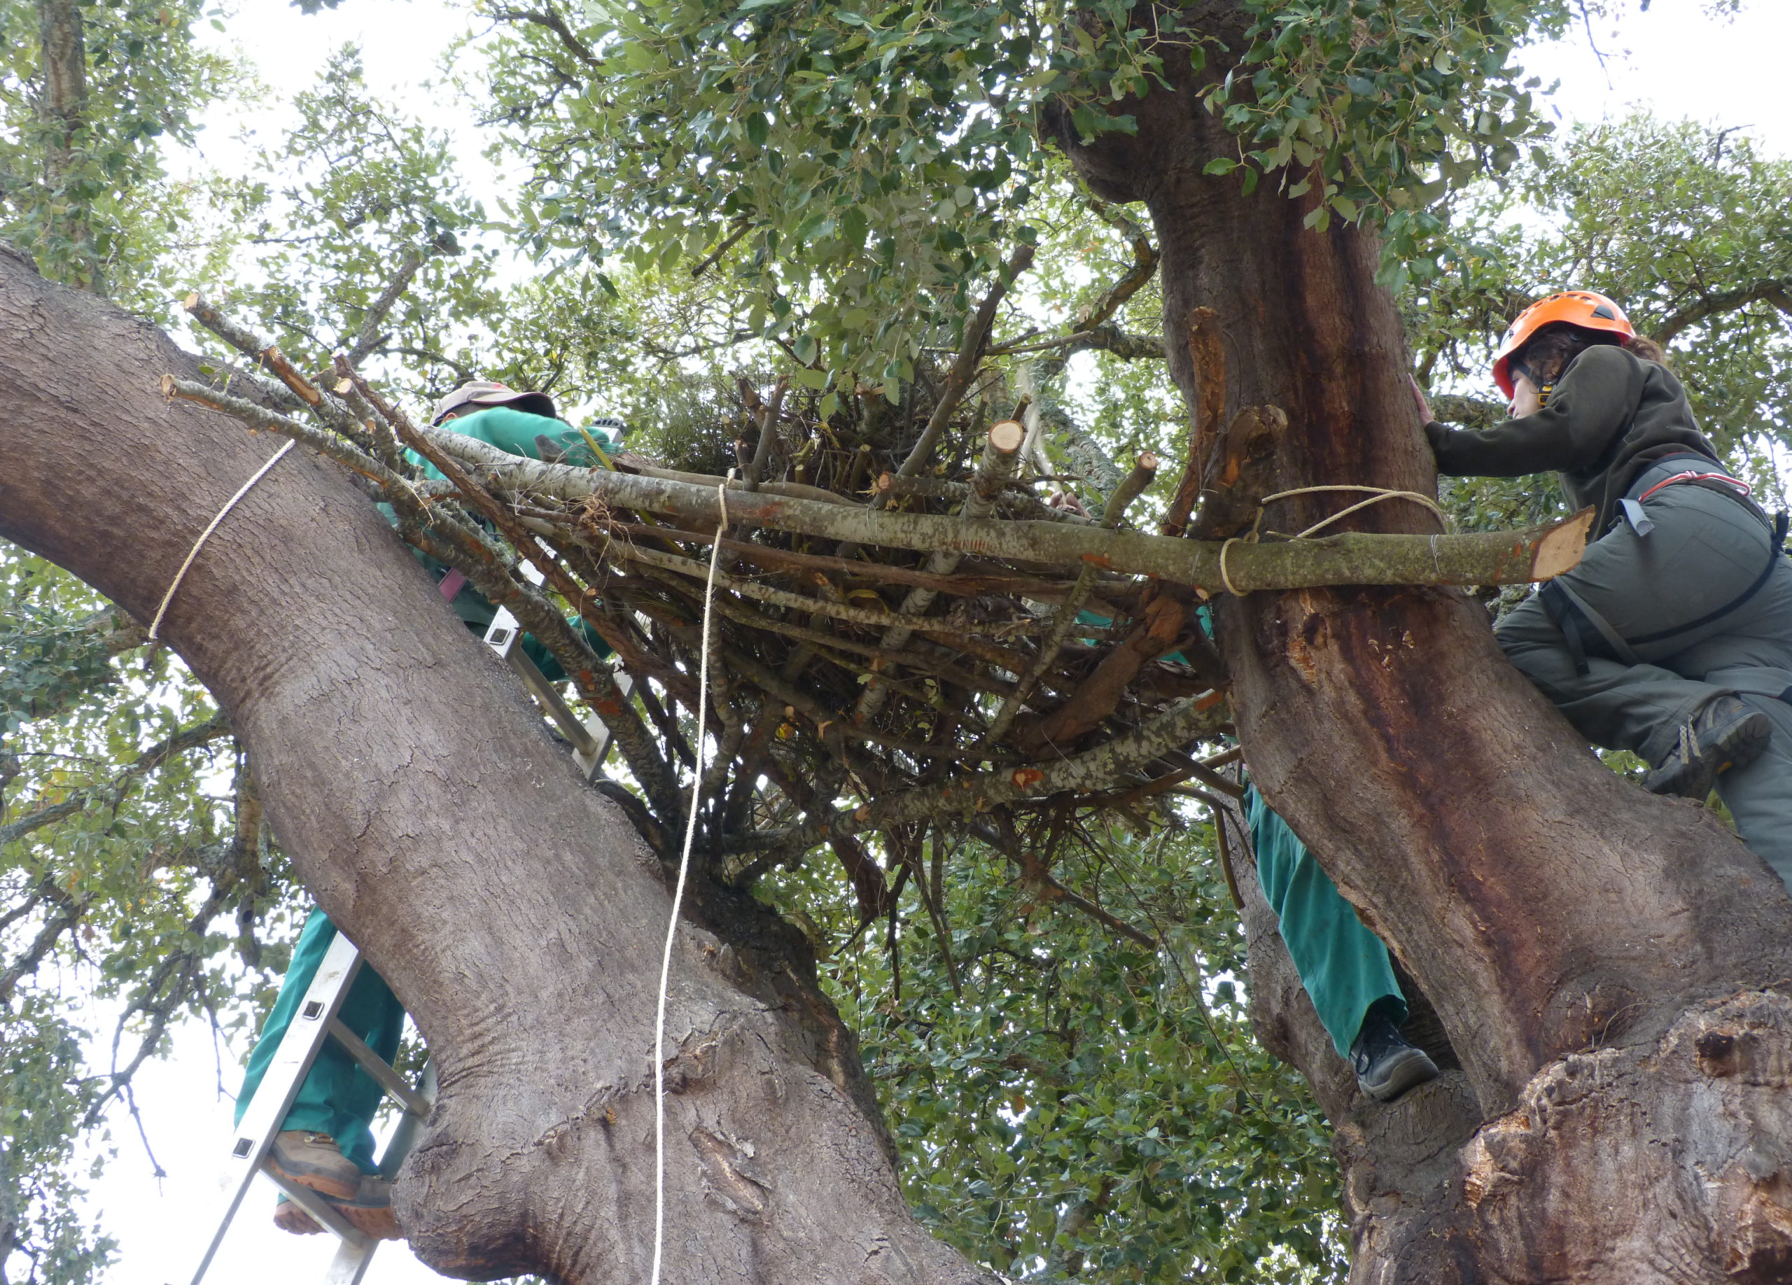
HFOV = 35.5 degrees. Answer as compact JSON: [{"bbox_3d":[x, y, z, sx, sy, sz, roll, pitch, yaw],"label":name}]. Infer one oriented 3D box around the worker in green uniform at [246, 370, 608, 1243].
[{"bbox_3d":[-0.900,0.290,5.420,0.720,1.680,0.600,-6,-34,8],"label":"worker in green uniform"}]

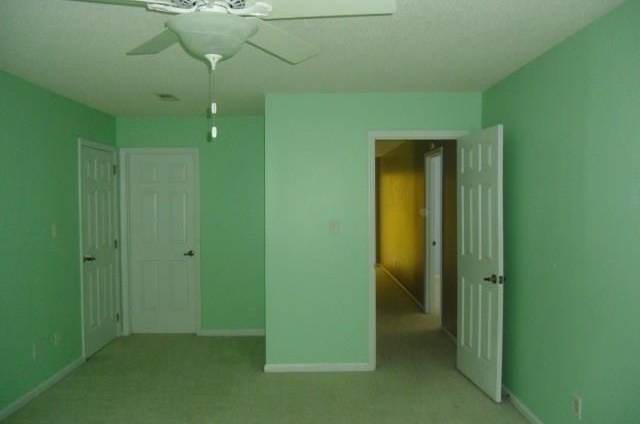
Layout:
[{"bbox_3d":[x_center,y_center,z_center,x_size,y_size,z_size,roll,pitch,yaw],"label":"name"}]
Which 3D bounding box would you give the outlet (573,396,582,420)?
[{"bbox_3d":[1.435,1.103,2.801,0.012,0.124,0.082,0,2,0],"label":"outlet"}]

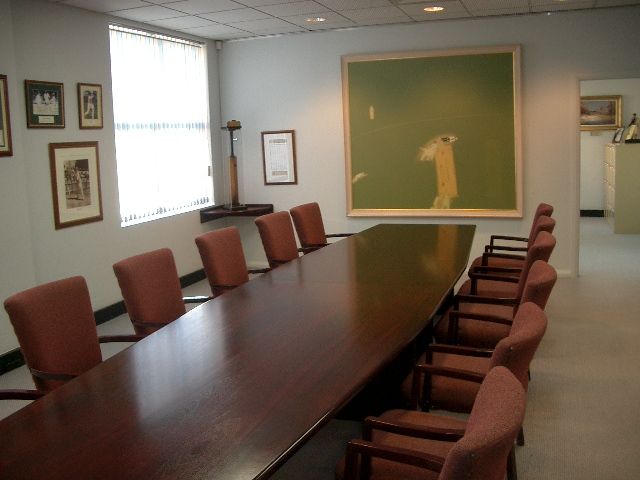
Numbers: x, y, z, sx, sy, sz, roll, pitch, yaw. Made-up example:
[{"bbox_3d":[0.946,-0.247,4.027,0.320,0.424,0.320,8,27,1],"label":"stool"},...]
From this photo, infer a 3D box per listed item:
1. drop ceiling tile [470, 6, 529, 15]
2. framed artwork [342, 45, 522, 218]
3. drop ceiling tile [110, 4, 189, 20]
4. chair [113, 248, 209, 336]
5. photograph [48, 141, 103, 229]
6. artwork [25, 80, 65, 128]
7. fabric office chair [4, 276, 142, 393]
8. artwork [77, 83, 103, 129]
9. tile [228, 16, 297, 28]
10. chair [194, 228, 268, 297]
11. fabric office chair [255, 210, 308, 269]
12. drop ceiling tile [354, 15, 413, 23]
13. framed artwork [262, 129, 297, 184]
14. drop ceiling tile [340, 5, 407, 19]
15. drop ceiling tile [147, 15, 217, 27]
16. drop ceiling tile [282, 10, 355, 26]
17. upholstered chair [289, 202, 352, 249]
[{"bbox_3d":[1.777,-2.258,6.383,0.600,0.020,0.371,1,10,19],"label":"drop ceiling tile"},{"bbox_3d":[1.168,-1.114,6.855,1.900,1.747,0.060,1,9,20],"label":"framed artwork"},{"bbox_3d":[-1.541,-2.021,5.769,0.582,0.020,0.600,1,10,19],"label":"drop ceiling tile"},{"bbox_3d":[-0.660,0.546,3.384,0.600,0.940,0.580,1,9,20],"label":"chair"},{"bbox_3d":[-1.995,-0.462,5.353,0.030,0.690,0.620,1,10,19],"label":"photograph"},{"bbox_3d":[-2.101,-1.038,4.986,0.025,0.365,0.435,1,10,19],"label":"artwork"},{"bbox_3d":[-0.893,0.652,2.706,0.600,0.940,0.580,1,9,20],"label":"fabric office chair"},{"bbox_3d":[-1.922,-1.116,5.410,0.030,0.370,0.293,1,9,20],"label":"artwork"},{"bbox_3d":[-0.604,-2.216,6.644,0.600,0.020,0.600,1,9,20],"label":"tile"},{"bbox_3d":[-0.446,0.417,4.477,0.630,0.930,0.570,2,10,25],"label":"chair"},{"bbox_3d":[-0.082,0.277,4.998,0.600,0.940,0.580,1,9,20],"label":"fabric office chair"},{"bbox_3d":[0.666,-2.293,6.755,0.600,0.020,0.371,1,10,19],"label":"drop ceiling tile"},{"bbox_3d":[-0.483,-0.946,7.499,0.418,0.623,0.030,1,9,20],"label":"framed artwork"},{"bbox_3d":[0.497,-2.194,6.243,0.600,0.020,0.600,1,9,20],"label":"drop ceiling tile"},{"bbox_3d":[-1.356,-2.128,6.327,0.582,0.020,0.600,1,10,19],"label":"drop ceiling tile"},{"bbox_3d":[-0.056,-2.208,6.443,0.600,0.020,0.600,1,9,20],"label":"drop ceiling tile"},{"bbox_3d":[0.136,0.175,5.601,0.600,0.940,0.580,1,9,20],"label":"upholstered chair"}]

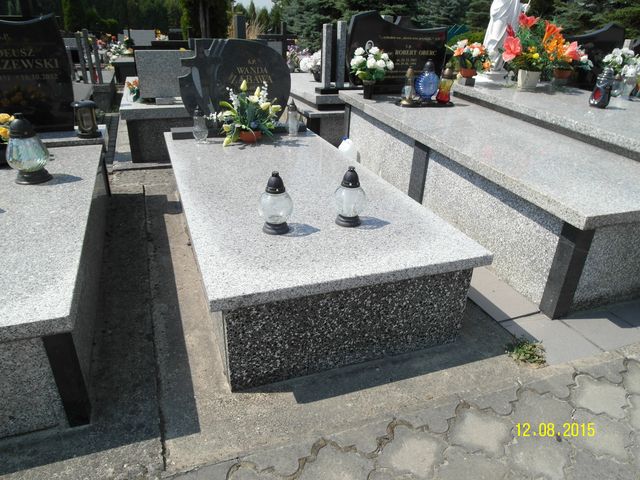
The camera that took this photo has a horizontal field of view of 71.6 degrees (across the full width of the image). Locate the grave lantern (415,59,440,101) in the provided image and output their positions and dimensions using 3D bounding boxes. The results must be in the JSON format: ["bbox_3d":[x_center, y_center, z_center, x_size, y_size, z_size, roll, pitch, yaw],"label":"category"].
[{"bbox_3d":[1.012,-1.489,4.140,0.220,0.354,0.200,-7,28,-20],"label":"grave lantern"}]

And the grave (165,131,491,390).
[{"bbox_3d":[-0.224,-0.179,2.561,1.100,0.383,2.233,-7,28,-20],"label":"grave"}]

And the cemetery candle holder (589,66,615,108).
[{"bbox_3d":[2.283,-1.225,3.560,0.140,0.299,0.150,-17,33,-35],"label":"cemetery candle holder"}]

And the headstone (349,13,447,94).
[{"bbox_3d":[0.749,-1.823,4.357,1.057,0.725,0.110,-5,28,-17],"label":"headstone"}]

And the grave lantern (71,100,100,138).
[{"bbox_3d":[-1.440,-0.745,2.725,0.154,0.214,0.143,-8,28,-19],"label":"grave lantern"}]

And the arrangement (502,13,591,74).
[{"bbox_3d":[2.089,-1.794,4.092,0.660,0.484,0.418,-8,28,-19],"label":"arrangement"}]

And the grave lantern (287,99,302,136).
[{"bbox_3d":[-0.195,-0.912,3.312,0.085,0.257,0.085,-7,28,-20],"label":"grave lantern"}]

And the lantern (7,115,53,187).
[{"bbox_3d":[-1.387,-0.442,2.103,0.200,0.309,0.200,-7,28,-20],"label":"lantern"}]

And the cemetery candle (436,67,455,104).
[{"bbox_3d":[1.003,-1.232,3.527,0.116,0.268,0.116,-8,28,-19],"label":"cemetery candle"}]

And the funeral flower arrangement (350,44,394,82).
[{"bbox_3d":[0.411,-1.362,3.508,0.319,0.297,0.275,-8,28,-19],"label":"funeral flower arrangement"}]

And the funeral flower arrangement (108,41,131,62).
[{"bbox_3d":[-3.927,-3.692,8.690,0.407,0.374,0.352,-8,28,-19],"label":"funeral flower arrangement"}]

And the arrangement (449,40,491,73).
[{"bbox_3d":[1.269,-1.564,3.776,0.319,0.286,0.275,-8,28,-19],"label":"arrangement"}]

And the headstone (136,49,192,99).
[{"bbox_3d":[-1.162,-1.411,3.795,0.731,0.375,0.085,-7,25,-20],"label":"headstone"}]

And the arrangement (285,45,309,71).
[{"bbox_3d":[-0.315,-2.578,6.291,0.340,0.342,0.320,-7,28,-20],"label":"arrangement"}]

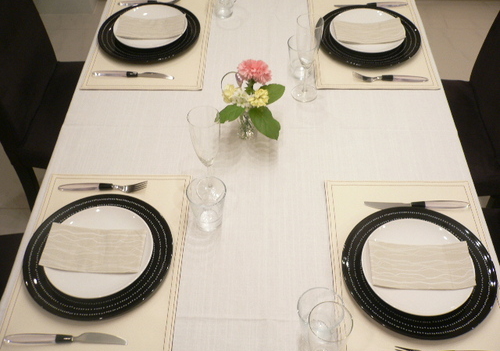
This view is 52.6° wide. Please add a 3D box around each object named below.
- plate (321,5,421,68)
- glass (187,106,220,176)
[{"bbox_3d":[0.352,-0.406,1.491,0.300,0.022,0.300,0,51,1],"label":"plate"},{"bbox_3d":[-0.089,-0.042,1.079,0.068,0.228,0.068,0,51,1],"label":"glass"}]

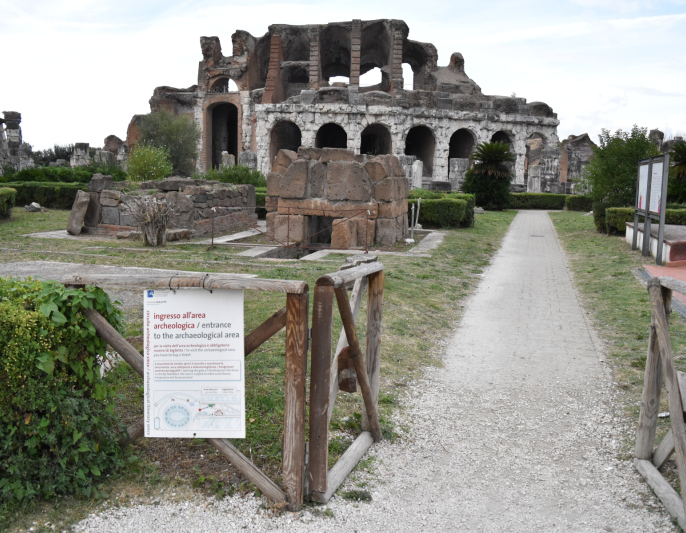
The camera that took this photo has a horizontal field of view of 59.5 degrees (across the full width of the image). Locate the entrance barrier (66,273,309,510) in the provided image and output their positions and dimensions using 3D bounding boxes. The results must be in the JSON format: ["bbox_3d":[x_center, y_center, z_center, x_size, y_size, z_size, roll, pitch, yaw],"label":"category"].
[{"bbox_3d":[-0.765,0.610,2.930,1.170,1.120,0.130,2,8,5],"label":"entrance barrier"}]

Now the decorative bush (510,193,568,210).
[{"bbox_3d":[10.337,-3.495,32.041,3.012,0.879,1.000,2,9,14],"label":"decorative bush"}]

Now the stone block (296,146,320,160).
[{"bbox_3d":[-0.843,-2.845,15.100,0.580,0.340,0.500,3,9,14],"label":"stone block"}]

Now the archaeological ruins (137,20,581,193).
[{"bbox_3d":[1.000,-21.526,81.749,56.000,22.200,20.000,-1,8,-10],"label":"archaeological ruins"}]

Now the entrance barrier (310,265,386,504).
[{"bbox_3d":[0.035,0.575,3.280,0.130,1.120,0.810,5,9,25],"label":"entrance barrier"}]

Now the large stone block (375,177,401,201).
[{"bbox_3d":[1.065,-1.896,14.835,0.415,0.580,0.700,3,9,11],"label":"large stone block"}]

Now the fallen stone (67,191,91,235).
[{"bbox_3d":[-6.845,-1.404,15.600,0.380,1.120,0.360,13,2,-16],"label":"fallen stone"}]

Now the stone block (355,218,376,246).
[{"bbox_3d":[0.601,-0.850,14.765,0.464,0.662,0.500,3,9,10],"label":"stone block"}]

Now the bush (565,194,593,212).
[{"bbox_3d":[13.459,-3.572,33.831,1.800,0.880,0.950,4,9,17],"label":"bush"}]

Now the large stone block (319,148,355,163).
[{"bbox_3d":[0.019,-2.657,14.414,0.890,0.325,0.600,4,9,27],"label":"large stone block"}]

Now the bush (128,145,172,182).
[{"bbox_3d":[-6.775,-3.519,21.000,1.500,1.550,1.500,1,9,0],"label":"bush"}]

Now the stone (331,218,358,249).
[{"bbox_3d":[0.174,-0.799,14.434,0.675,0.699,0.600,4,9,27],"label":"stone"}]

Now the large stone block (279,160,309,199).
[{"bbox_3d":[-1.158,-2.173,14.892,0.682,0.918,0.500,3,9,10],"label":"large stone block"}]

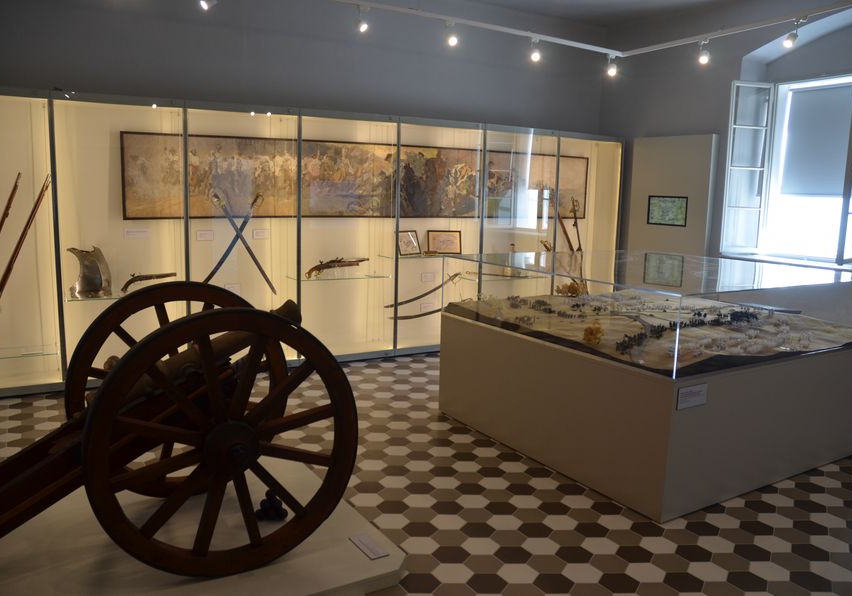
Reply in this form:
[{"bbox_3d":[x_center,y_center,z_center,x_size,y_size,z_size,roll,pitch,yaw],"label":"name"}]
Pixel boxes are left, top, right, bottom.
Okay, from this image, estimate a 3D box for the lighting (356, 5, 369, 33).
[{"bbox_3d":[-0.498,-2.193,5.286,0.075,0.195,0.105,-6,11,-40],"label":"lighting"}]

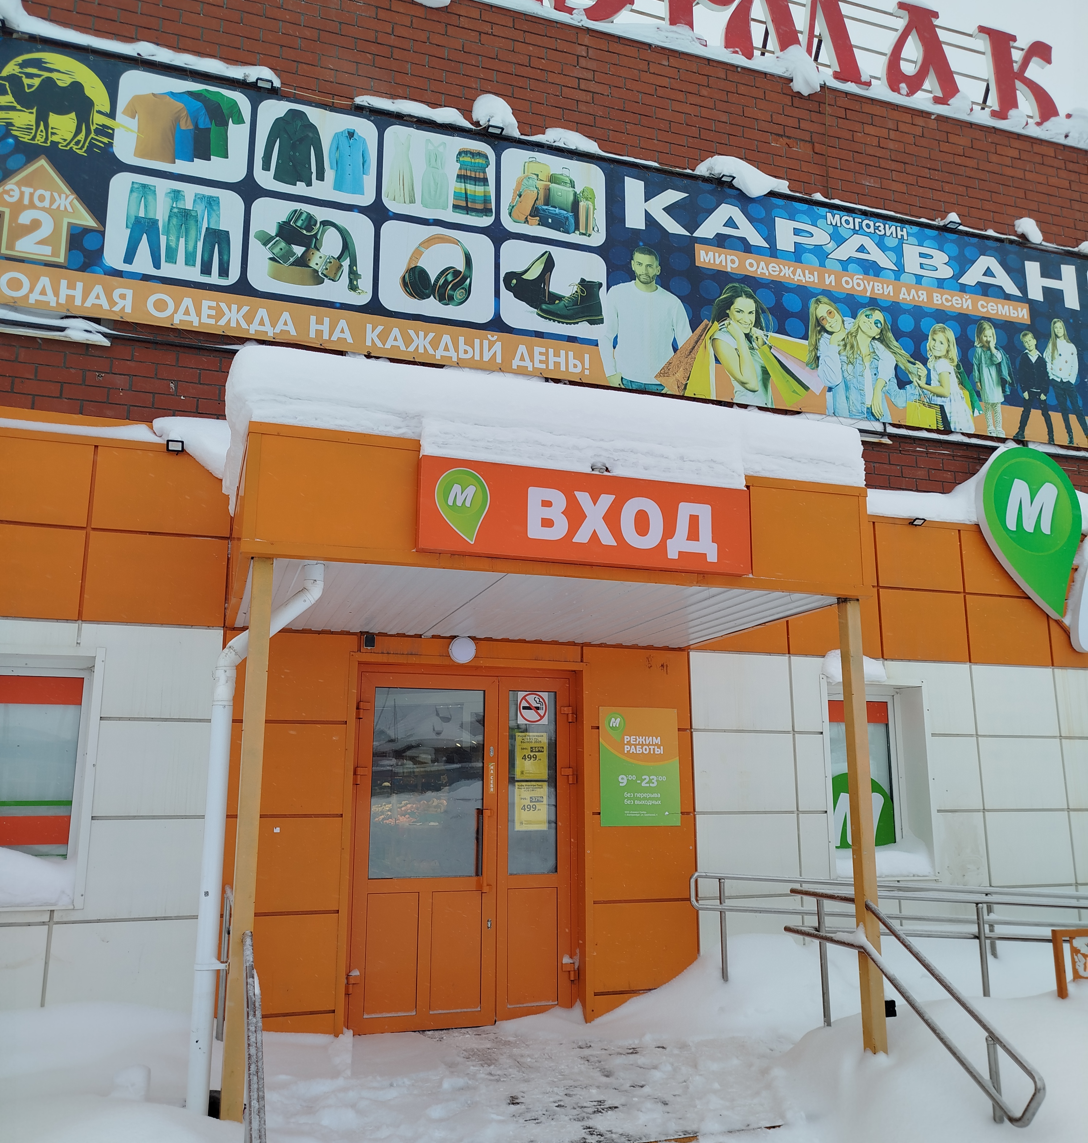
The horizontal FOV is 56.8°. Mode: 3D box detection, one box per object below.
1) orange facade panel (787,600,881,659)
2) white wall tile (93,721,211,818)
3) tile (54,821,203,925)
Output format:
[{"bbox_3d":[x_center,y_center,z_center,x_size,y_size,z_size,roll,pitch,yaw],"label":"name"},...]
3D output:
[{"bbox_3d":[2.085,0.355,7.247,0.763,0.515,0.040,4,-13,-18],"label":"orange facade panel"},{"bbox_3d":[-2.173,1.104,5.641,0.610,0.514,0.040,4,-13,-18],"label":"white wall tile"},{"bbox_3d":[-2.246,1.622,5.500,0.753,0.520,0.030,4,-13,-18],"label":"tile"}]

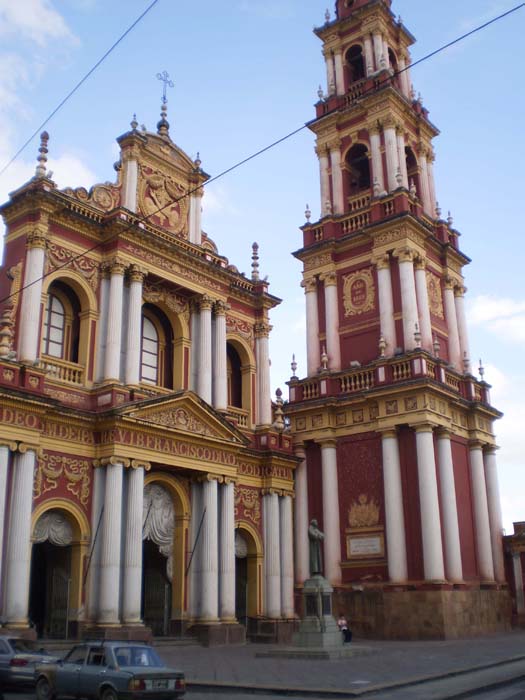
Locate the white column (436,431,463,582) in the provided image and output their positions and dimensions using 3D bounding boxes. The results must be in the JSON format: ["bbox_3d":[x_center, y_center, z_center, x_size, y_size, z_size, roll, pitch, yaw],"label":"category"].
[{"bbox_3d":[9.760,8.025,37.905,0.891,7.819,0.891,-15,-22,37],"label":"white column"}]

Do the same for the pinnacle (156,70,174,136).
[{"bbox_3d":[-6.220,-15.646,46.207,0.800,5.000,1.350,-16,-24,38],"label":"pinnacle"}]

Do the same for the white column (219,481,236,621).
[{"bbox_3d":[-1.683,9.843,36.192,0.778,6.813,0.778,-1,-17,0],"label":"white column"}]

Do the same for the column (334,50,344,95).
[{"bbox_3d":[5.456,-19.783,52.036,0.600,4.176,0.600,0,-19,0],"label":"column"}]

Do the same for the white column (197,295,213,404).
[{"bbox_3d":[-2.957,-0.032,38.443,0.696,6.271,0.696,-14,-22,36],"label":"white column"}]

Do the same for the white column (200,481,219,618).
[{"bbox_3d":[-2.339,9.018,33.207,0.800,6.626,0.800,0,-19,0],"label":"white column"}]

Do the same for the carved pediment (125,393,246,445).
[{"bbox_3d":[-3.908,3.184,36.512,0.850,2.088,8.660,-15,-23,37],"label":"carved pediment"}]

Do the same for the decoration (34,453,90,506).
[{"bbox_3d":[-8.198,5.328,29.839,0.250,1.972,2.798,-15,-24,37],"label":"decoration"}]

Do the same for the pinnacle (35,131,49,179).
[{"bbox_3d":[-10.729,-9.514,35.468,0.512,2.652,0.512,-15,-23,37],"label":"pinnacle"}]

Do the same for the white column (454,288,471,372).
[{"bbox_3d":[12.906,-1.348,46.854,0.850,6.018,0.850,-15,-24,37],"label":"white column"}]

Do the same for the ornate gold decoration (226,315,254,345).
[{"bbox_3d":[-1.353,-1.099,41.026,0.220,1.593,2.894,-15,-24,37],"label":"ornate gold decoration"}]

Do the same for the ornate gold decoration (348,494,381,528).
[{"bbox_3d":[5.463,8.650,38.993,2.000,1.750,0.200,-15,-22,37],"label":"ornate gold decoration"}]

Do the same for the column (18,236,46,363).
[{"bbox_3d":[-10.249,-2.455,32.592,0.877,6.329,0.877,-16,-24,38],"label":"column"}]

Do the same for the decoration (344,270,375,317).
[{"bbox_3d":[6.147,-3.619,46.228,2.295,3.264,0.255,-16,-24,38],"label":"decoration"}]

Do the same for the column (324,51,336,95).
[{"bbox_3d":[5.205,-21.203,55.725,0.680,4.200,0.680,0,-19,0],"label":"column"}]

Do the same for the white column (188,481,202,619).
[{"bbox_3d":[-3.279,9.863,36.571,0.694,6.955,0.775,-16,-24,38],"label":"white column"}]

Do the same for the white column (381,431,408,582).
[{"bbox_3d":[6.824,7.992,37.675,0.921,7.745,0.921,-15,-22,37],"label":"white column"}]

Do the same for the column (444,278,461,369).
[{"bbox_3d":[12.608,-1.725,48.307,0.920,6.700,0.920,-16,-24,38],"label":"column"}]

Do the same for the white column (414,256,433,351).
[{"bbox_3d":[10.263,-2.724,46.542,0.850,6.951,0.880,-15,-23,37],"label":"white column"}]

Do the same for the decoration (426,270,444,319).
[{"bbox_3d":[10.188,-3.351,43.412,0.200,3.000,2.300,-15,-22,37],"label":"decoration"}]

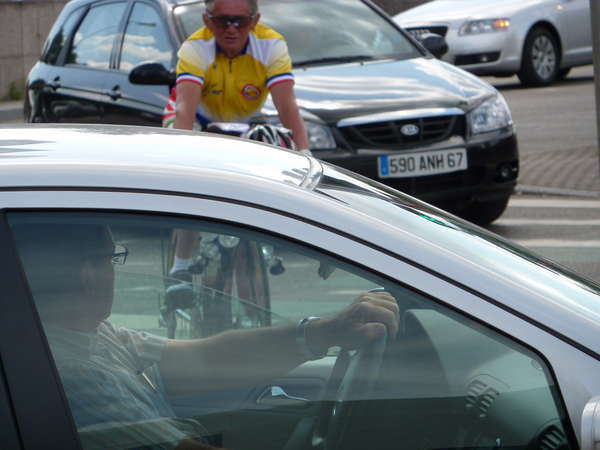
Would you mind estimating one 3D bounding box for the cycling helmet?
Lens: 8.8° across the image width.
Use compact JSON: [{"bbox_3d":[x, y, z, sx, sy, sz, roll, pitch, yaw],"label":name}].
[{"bbox_3d":[-0.110,-0.280,13.800,0.205,0.160,0.270,-1,9,-7],"label":"cycling helmet"}]

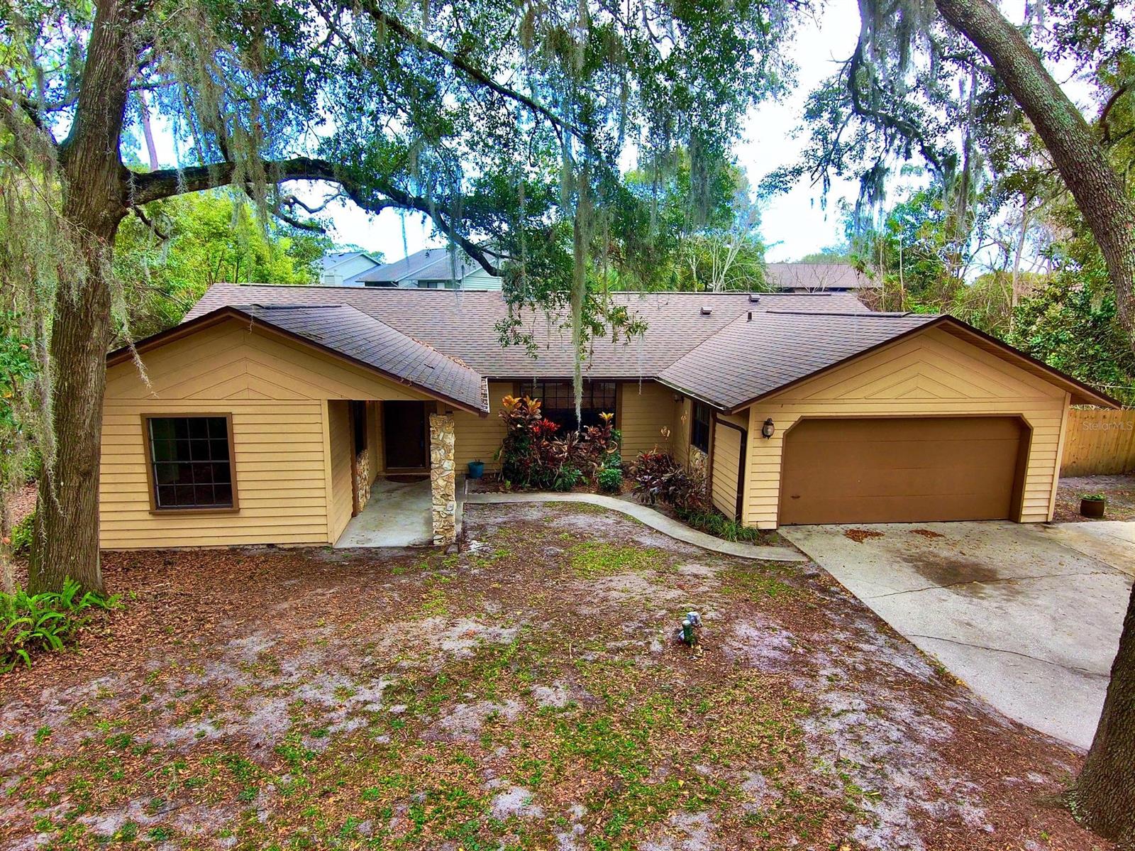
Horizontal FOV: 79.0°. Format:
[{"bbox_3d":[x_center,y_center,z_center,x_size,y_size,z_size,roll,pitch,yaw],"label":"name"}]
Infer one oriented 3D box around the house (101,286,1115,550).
[{"bbox_3d":[-0.097,-1.439,18.705,19.590,4.460,15.340,0,10,-7],"label":"house"}]

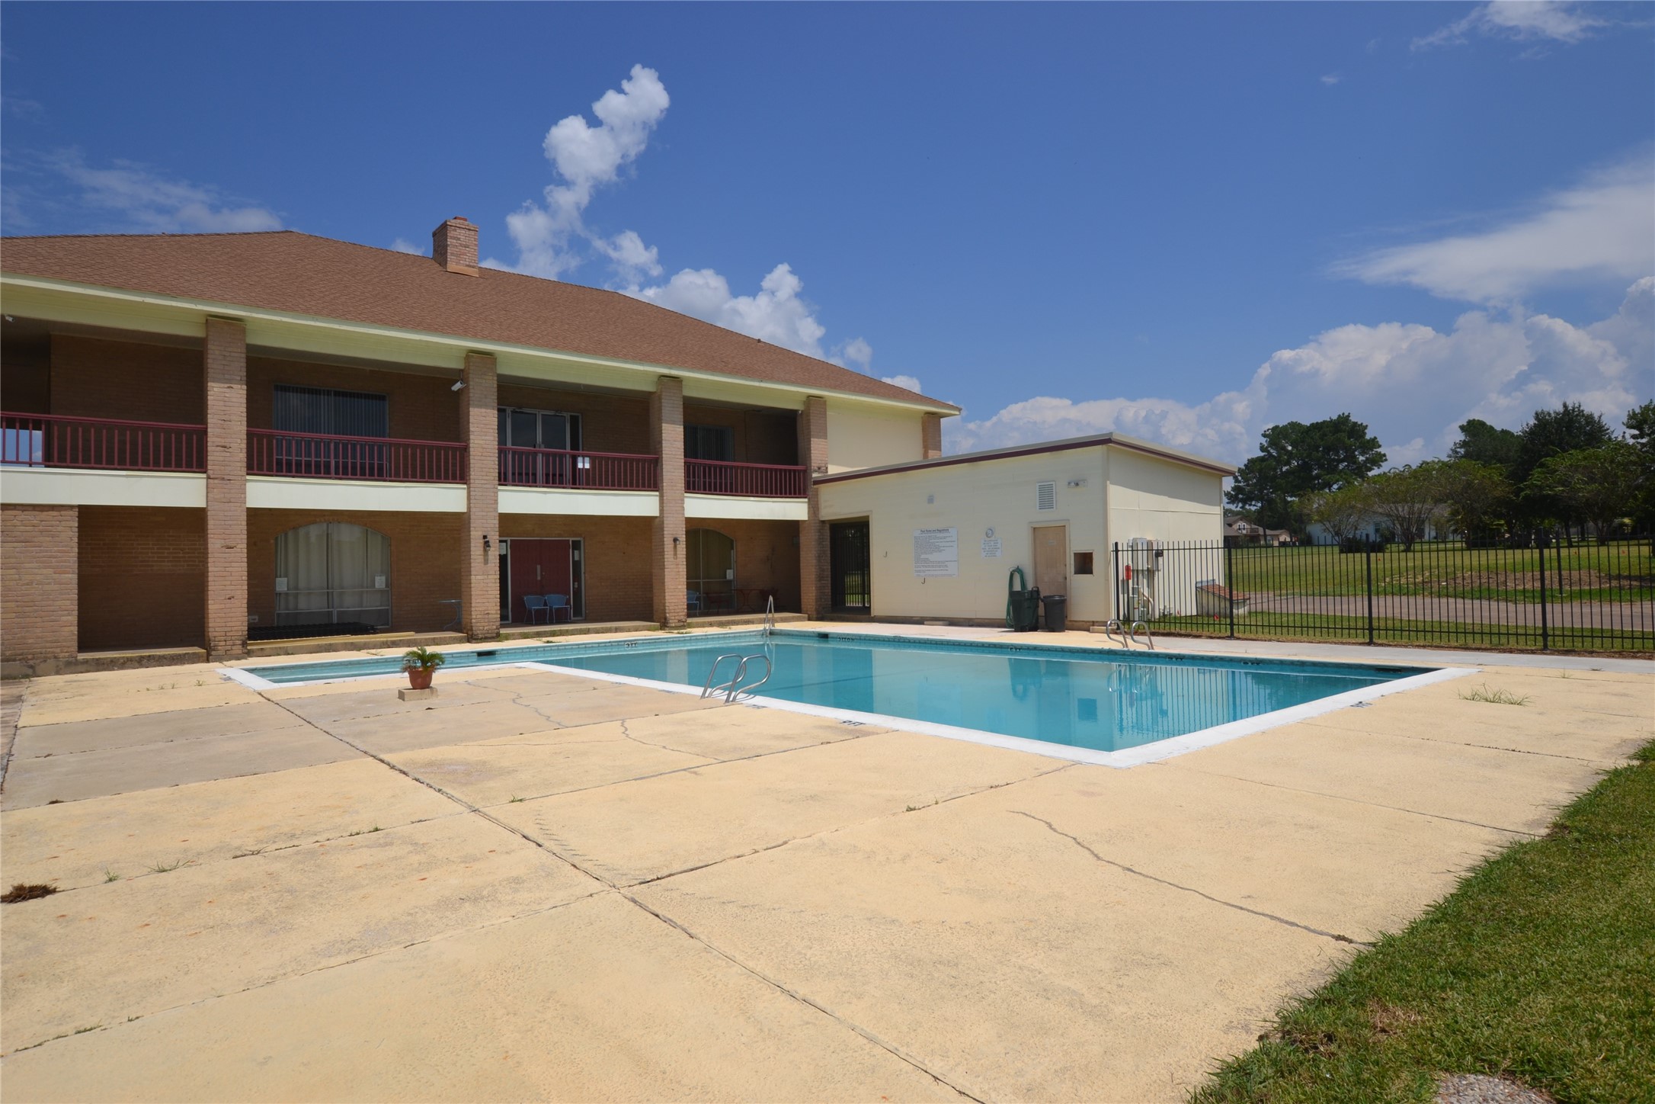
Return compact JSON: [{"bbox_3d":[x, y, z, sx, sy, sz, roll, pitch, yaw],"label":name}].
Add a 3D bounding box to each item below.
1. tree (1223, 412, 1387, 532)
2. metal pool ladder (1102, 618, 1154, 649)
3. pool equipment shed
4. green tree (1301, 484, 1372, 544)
[{"bbox_3d":[62.990,-9.538,115.000,18.000,17.000,15.000,-2,-2,29],"label":"tree"},{"bbox_3d":[5.165,1.423,14.957,0.664,0.549,0.558,0,-2,-39],"label":"metal pool ladder"},{"bbox_3d":[4.972,-0.239,24.423,5.412,4.252,10.531,0,-2,-39],"label":"pool equipment shed"},{"bbox_3d":[40.829,-2.799,70.000,5.200,5.200,5.100,-2,-2,30],"label":"green tree"}]

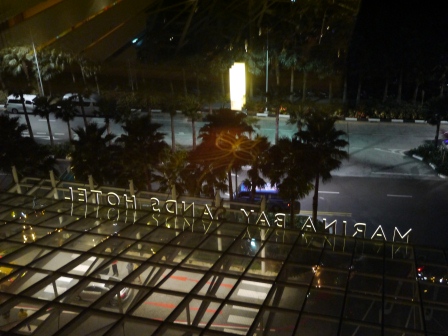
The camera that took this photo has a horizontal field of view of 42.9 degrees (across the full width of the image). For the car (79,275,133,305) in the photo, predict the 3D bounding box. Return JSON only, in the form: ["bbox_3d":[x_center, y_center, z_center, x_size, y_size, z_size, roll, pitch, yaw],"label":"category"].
[{"bbox_3d":[-9.000,8.570,41.400,4.600,1.470,1.800,5,30,12],"label":"car"}]

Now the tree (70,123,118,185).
[{"bbox_3d":[-10.710,0.070,48.010,4.200,8.390,4.200,3,29,8],"label":"tree"}]

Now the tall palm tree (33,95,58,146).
[{"bbox_3d":[-17.509,-4.582,56.814,2.116,5.592,2.116,3,27,9],"label":"tall palm tree"}]

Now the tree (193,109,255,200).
[{"bbox_3d":[0.620,-0.090,45.950,4.800,10.030,4.800,3,29,8],"label":"tree"}]

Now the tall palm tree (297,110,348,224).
[{"bbox_3d":[7.043,0.204,42.160,3.879,9.227,3.879,3,27,9],"label":"tall palm tree"}]

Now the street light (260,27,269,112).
[{"bbox_3d":[4.910,-10.930,64.940,0.400,10.250,0.800,3,29,8],"label":"street light"}]

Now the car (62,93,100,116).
[{"bbox_3d":[-16.760,-7.450,68.240,5.100,2.200,1.850,3,29,8],"label":"car"}]

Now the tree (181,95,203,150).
[{"bbox_3d":[-2.903,-4.310,55.337,1.916,5.769,1.916,3,27,9],"label":"tree"}]

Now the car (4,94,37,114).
[{"bbox_3d":[-23.037,-7.560,66.898,4.800,2.000,1.750,3,27,9],"label":"car"}]

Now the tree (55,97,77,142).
[{"bbox_3d":[-16.320,-4.700,59.640,2.400,5.740,2.400,3,29,8],"label":"tree"}]

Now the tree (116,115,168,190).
[{"bbox_3d":[-6.420,-0.090,47.160,4.300,9.260,4.300,3,29,8],"label":"tree"}]

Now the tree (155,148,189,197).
[{"bbox_3d":[-4.112,1.465,43.098,2.800,6.651,2.800,3,27,9],"label":"tree"}]

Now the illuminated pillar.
[{"bbox_3d":[1.556,-9.260,64.741,1.350,5.000,1.900,4,29,10],"label":"illuminated pillar"}]

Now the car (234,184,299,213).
[{"bbox_3d":[3.860,2.460,49.460,5.400,1.980,1.900,3,29,8],"label":"car"}]

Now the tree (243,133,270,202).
[{"bbox_3d":[2.224,0.958,42.905,2.700,7.433,2.700,3,27,9],"label":"tree"}]

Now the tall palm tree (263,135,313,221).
[{"bbox_3d":[5.201,1.207,42.267,3.695,7.430,3.695,3,27,9],"label":"tall palm tree"}]

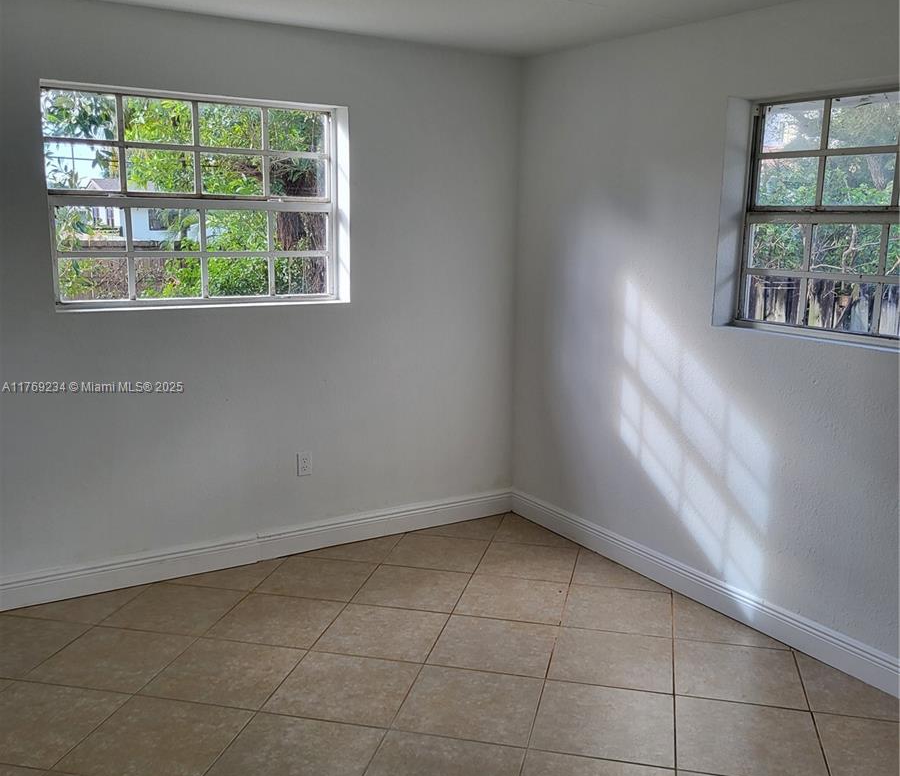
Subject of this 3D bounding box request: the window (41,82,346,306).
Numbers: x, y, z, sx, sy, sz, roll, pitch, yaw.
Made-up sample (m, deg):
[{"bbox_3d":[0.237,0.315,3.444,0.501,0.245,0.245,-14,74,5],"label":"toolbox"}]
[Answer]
[{"bbox_3d":[-1.094,-0.829,4.043,1.335,0.915,0.130,-6,12,-32],"label":"window"}]

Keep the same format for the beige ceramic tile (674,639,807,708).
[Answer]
[{"bbox_3d":[1.062,1.057,3.338,0.449,0.012,0.449,3,11,13],"label":"beige ceramic tile"}]

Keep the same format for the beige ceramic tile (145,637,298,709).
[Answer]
[{"bbox_3d":[-0.807,1.032,3.265,0.446,0.010,0.446,3,10,13],"label":"beige ceramic tile"}]

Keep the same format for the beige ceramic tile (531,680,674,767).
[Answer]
[{"bbox_3d":[0.508,1.098,2.966,0.446,0.010,0.446,3,10,13],"label":"beige ceramic tile"}]

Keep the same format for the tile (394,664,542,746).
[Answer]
[{"bbox_3d":[0.070,1.076,3.066,0.446,0.010,0.446,3,10,13],"label":"tile"}]

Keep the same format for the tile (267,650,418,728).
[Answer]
[{"bbox_3d":[-0.368,1.054,3.165,0.446,0.010,0.446,3,10,13],"label":"tile"}]

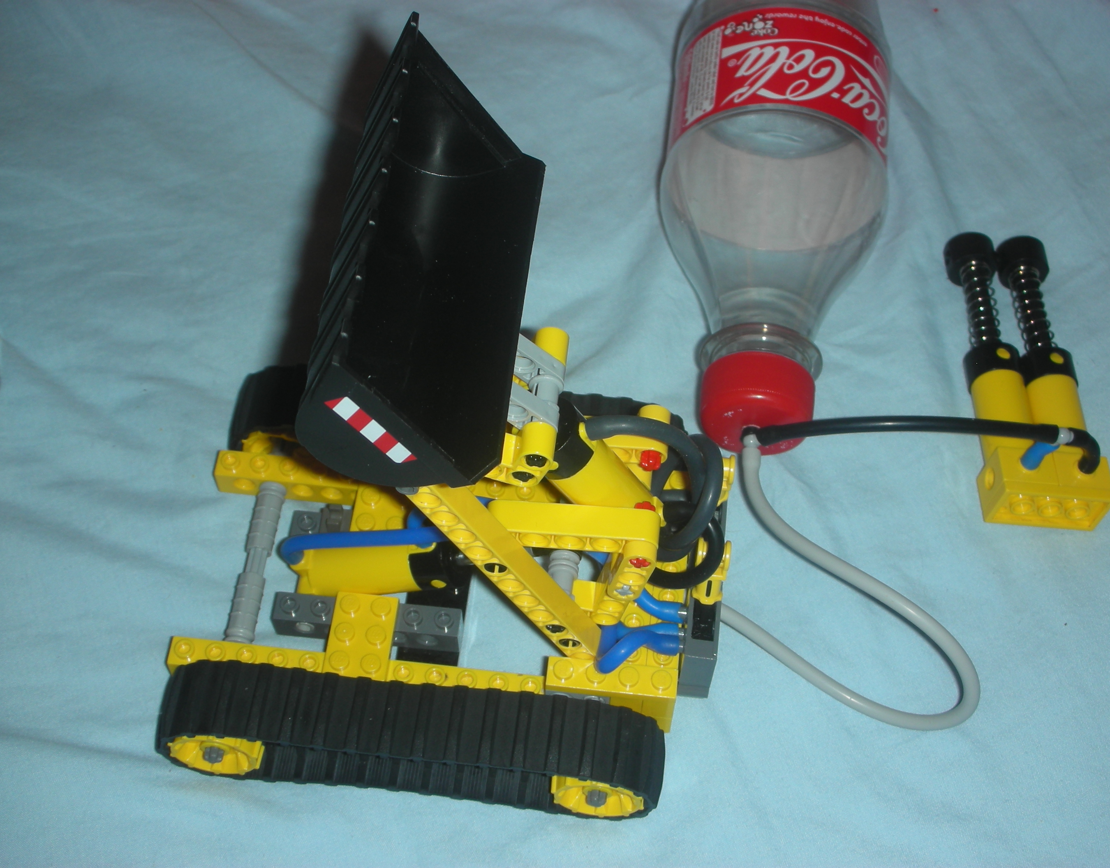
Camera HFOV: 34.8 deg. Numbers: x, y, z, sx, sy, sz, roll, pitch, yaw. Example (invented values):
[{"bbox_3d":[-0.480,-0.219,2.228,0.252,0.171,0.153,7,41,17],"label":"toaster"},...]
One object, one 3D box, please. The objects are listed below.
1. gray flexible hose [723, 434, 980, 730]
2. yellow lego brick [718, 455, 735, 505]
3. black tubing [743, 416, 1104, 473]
[{"bbox_3d":[0.074,0.042,0.463,0.086,0.032,0.040,35,64,19],"label":"gray flexible hose"},{"bbox_3d":[0.042,0.012,0.446,0.008,0.011,0.012,6,58,3],"label":"yellow lego brick"},{"bbox_3d":[0.100,0.003,0.478,0.099,0.021,0.011,0,58,-1],"label":"black tubing"}]

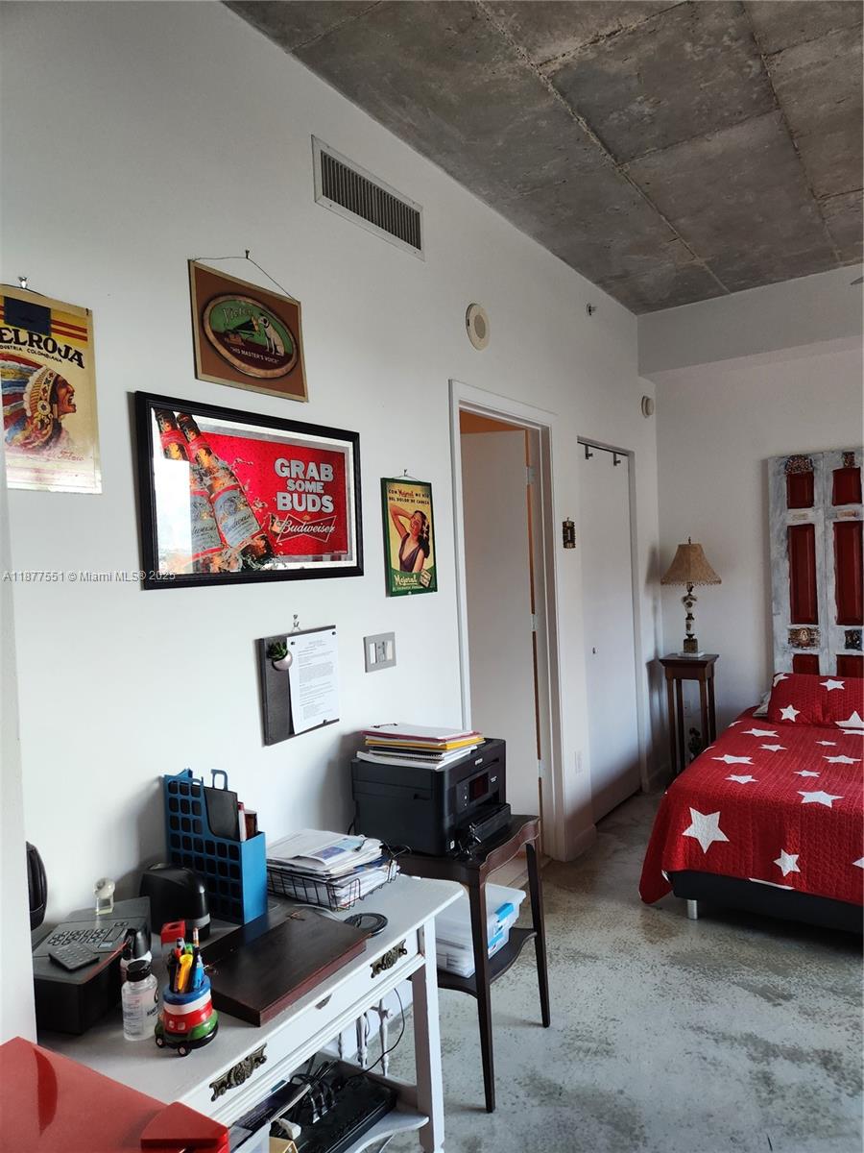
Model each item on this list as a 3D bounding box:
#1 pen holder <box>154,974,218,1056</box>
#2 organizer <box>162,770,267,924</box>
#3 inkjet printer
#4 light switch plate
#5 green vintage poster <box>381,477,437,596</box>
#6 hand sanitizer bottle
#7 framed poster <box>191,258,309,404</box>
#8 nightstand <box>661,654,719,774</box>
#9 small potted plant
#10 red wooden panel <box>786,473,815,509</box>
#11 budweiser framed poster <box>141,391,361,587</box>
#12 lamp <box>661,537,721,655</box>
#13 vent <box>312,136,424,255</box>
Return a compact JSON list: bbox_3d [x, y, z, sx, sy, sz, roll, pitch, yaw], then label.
[{"bbox_3d":[-0.403,0.730,1.282,0.073,0.082,0.090,-2,1,33],"label":"pen holder"},{"bbox_3d":[-0.501,0.616,1.773,0.237,0.311,0.074,-2,1,31],"label":"organizer"},{"bbox_3d":[0.024,0.675,2.436,0.365,0.249,0.420,-2,1,31],"label":"inkjet printer"},{"bbox_3d":[-0.166,0.253,2.563,0.010,0.115,0.162,-2,1,33],"label":"light switch plate"},{"bbox_3d":[-0.082,-0.138,2.748,0.012,0.402,0.308,-2,1,33],"label":"green vintage poster"},{"bbox_3d":[-0.497,0.722,1.310,0.057,0.113,0.057,-3,1,-9],"label":"hand sanitizer bottle"},{"bbox_3d":[-0.492,-0.659,2.109,0.014,0.298,0.410,-2,1,33],"label":"framed poster"},{"bbox_3d":[1.675,0.934,4.933,0.310,0.826,0.330,-2,1,33],"label":"nightstand"},{"bbox_3d":[-0.417,0.216,2.098,0.060,0.090,0.064,-3,1,0],"label":"small potted plant"},{"bbox_3d":[2.254,-0.525,4.677,0.150,0.208,0.020,-2,1,33],"label":"red wooden panel"},{"bbox_3d":[-0.466,-0.215,2.162,0.021,0.465,0.832,0,2,33],"label":"budweiser framed poster"},{"bbox_3d":[1.633,0.130,4.861,0.385,0.765,0.385,-2,1,33],"label":"lamp"},{"bbox_3d":[-0.189,-1.266,2.603,0.020,0.204,0.611,-2,1,33],"label":"vent"}]

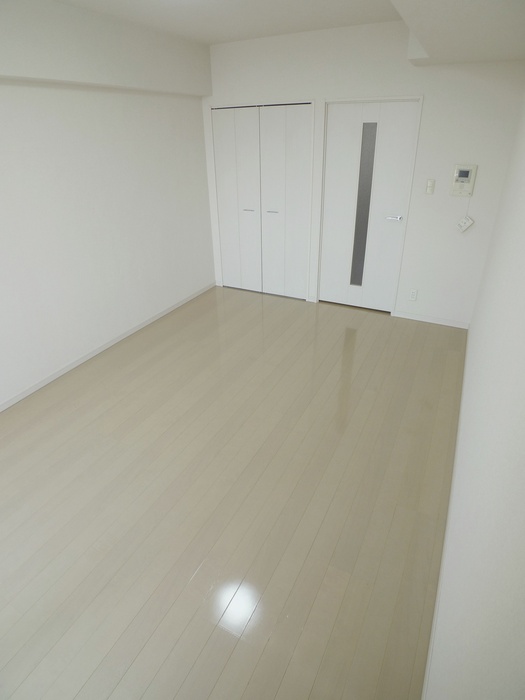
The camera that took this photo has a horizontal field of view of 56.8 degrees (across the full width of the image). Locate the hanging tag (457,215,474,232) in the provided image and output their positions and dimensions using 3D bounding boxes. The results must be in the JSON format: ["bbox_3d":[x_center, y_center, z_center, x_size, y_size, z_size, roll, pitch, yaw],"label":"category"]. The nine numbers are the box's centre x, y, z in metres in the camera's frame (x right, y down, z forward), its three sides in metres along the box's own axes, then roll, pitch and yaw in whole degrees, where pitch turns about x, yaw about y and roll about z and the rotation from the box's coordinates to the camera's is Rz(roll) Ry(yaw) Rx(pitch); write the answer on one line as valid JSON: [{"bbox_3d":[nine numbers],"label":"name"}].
[{"bbox_3d":[1.761,-1.091,4.215,0.086,0.122,0.012,43,36,2],"label":"hanging tag"}]

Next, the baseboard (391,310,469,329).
[{"bbox_3d":[1.622,-0.289,4.705,0.715,0.065,0.013,11,29,22],"label":"baseboard"}]

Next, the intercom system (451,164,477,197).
[{"bbox_3d":[1.693,-1.415,4.073,0.173,0.247,0.032,11,29,22],"label":"intercom system"}]

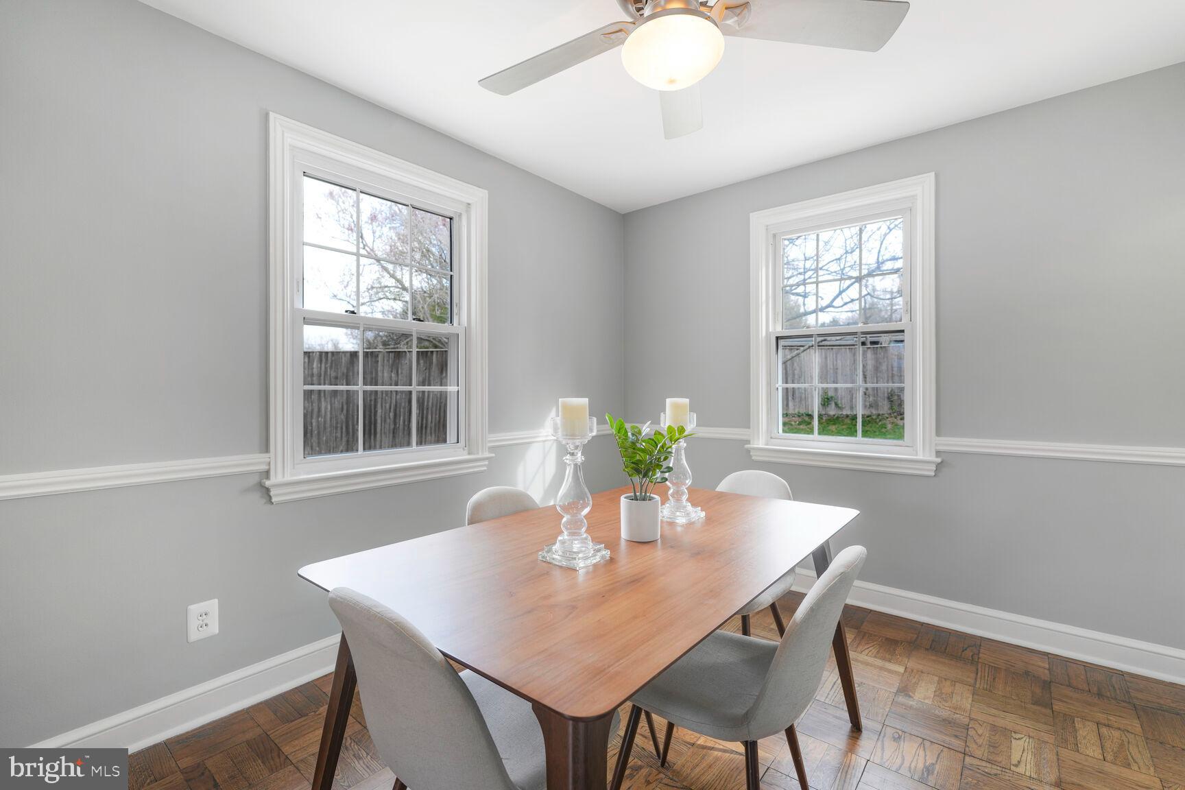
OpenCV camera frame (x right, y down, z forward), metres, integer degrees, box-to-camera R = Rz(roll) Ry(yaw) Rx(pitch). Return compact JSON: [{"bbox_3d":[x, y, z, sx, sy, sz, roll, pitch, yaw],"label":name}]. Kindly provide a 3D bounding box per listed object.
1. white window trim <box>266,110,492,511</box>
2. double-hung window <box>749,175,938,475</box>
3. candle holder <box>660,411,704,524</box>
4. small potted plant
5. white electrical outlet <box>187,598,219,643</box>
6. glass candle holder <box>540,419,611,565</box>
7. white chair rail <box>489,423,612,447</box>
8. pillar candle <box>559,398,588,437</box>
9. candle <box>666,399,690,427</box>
[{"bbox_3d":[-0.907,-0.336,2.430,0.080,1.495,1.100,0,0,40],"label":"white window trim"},{"bbox_3d":[1.320,-0.346,2.877,0.985,1.485,0.080,0,0,40],"label":"double-hung window"},{"bbox_3d":[0.277,0.228,1.703,0.125,0.348,0.125,0,0,40],"label":"candle holder"},{"bbox_3d":[0.164,0.227,1.496,0.250,0.350,0.215,0,0,0],"label":"small potted plant"},{"bbox_3d":[-1.378,0.801,1.869,0.010,0.122,0.083,0,0,40],"label":"white electrical outlet"},{"bbox_3d":[-0.043,0.229,1.291,0.125,0.348,0.125,0,0,40],"label":"glass candle holder"},{"bbox_3d":[-0.187,0.241,3.283,0.028,0.070,1.160,0,0,40],"label":"white chair rail"},{"bbox_3d":[-0.043,0.060,1.291,0.074,0.098,0.074,0,0,0],"label":"pillar candle"},{"bbox_3d":[0.277,0.063,1.703,0.074,0.098,0.074,0,0,0],"label":"candle"}]

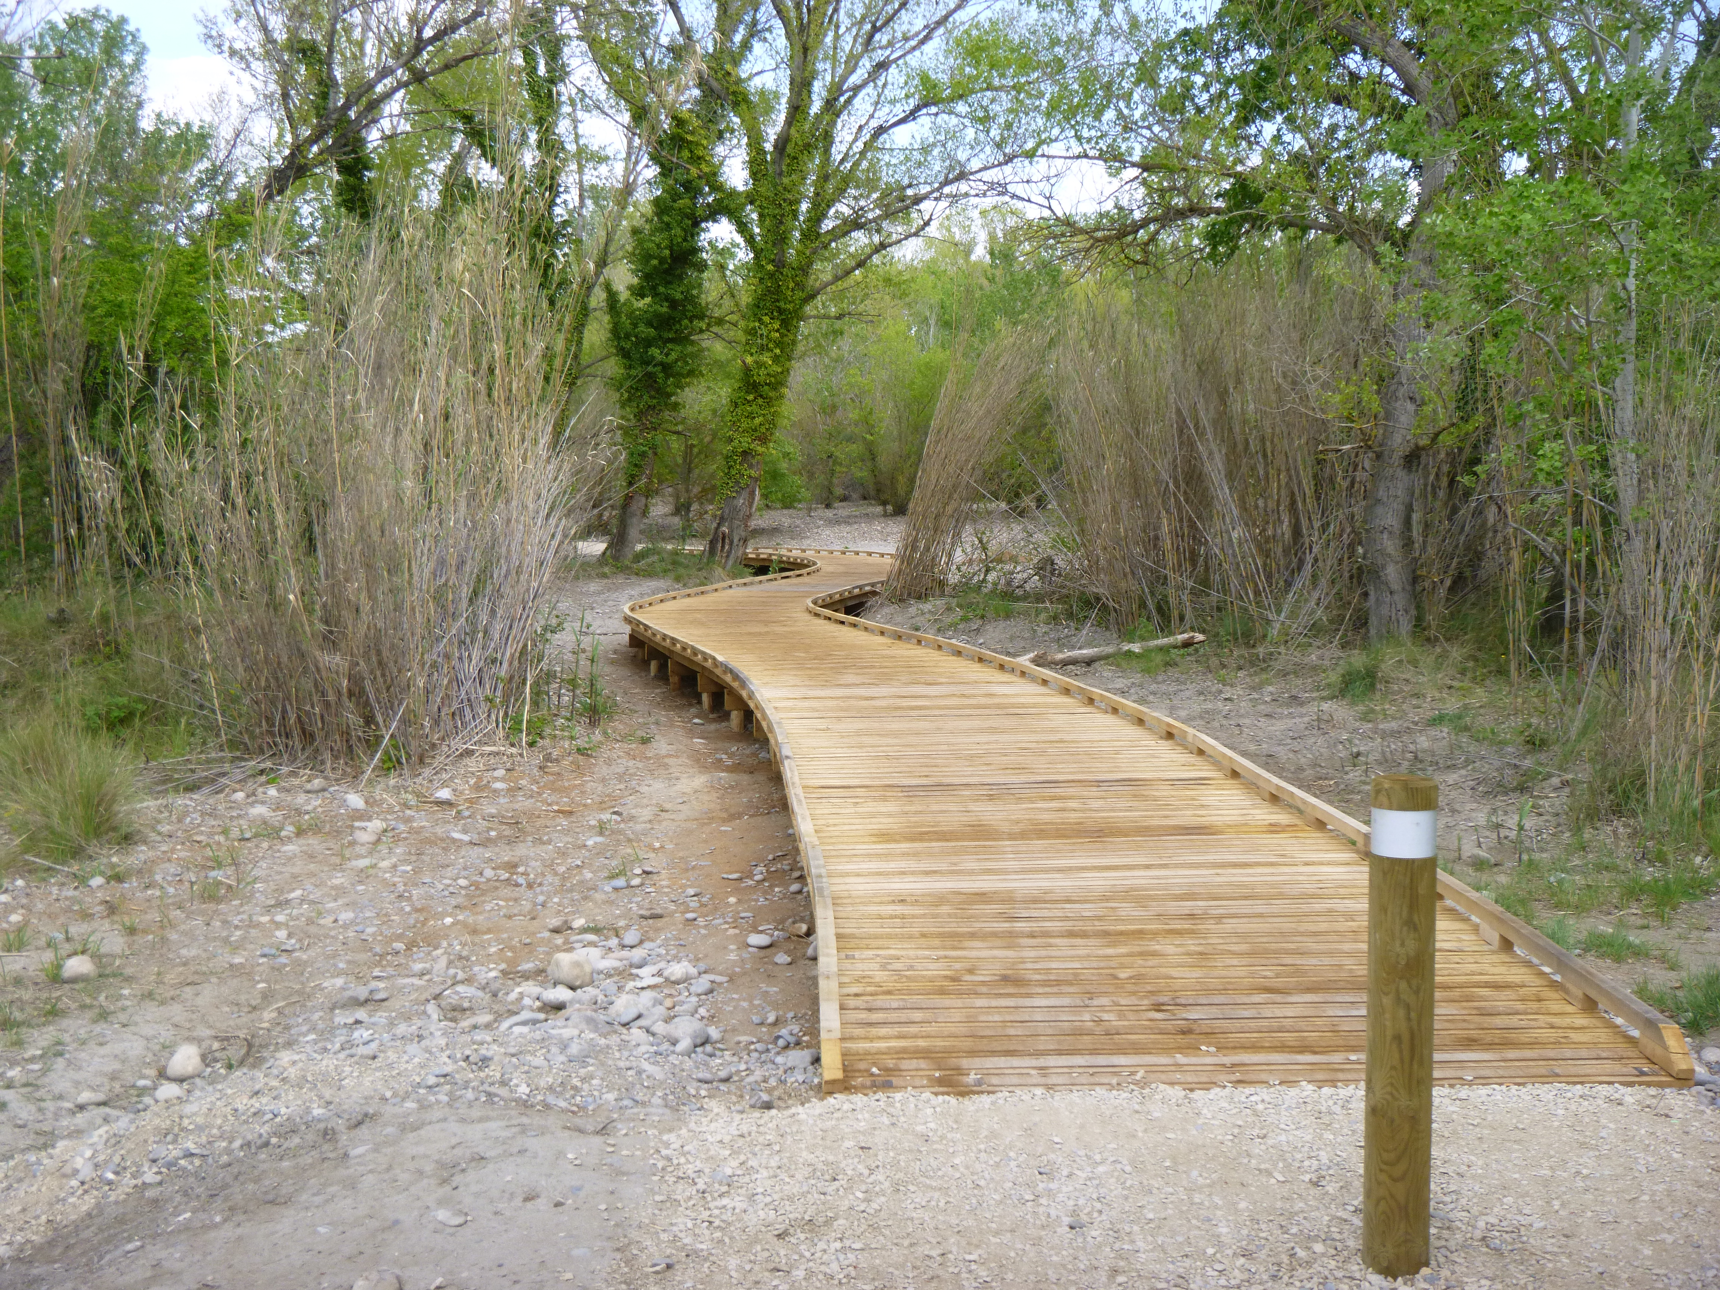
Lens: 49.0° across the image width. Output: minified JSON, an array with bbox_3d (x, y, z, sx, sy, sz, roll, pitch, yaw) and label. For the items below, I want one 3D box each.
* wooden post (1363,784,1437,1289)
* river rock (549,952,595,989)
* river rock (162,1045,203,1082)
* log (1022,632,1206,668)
[{"bbox_3d":[1.021,0.717,3.564,0.127,0.932,0.127,1,5,16],"label":"wooden post"},{"bbox_3d":[-0.909,1.024,5.943,0.148,0.107,0.126,-1,5,-9],"label":"river rock"},{"bbox_3d":[-1.786,1.102,4.989,0.110,0.099,0.105,-2,5,-20],"label":"river rock"},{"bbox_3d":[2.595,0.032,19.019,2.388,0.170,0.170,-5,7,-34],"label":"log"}]

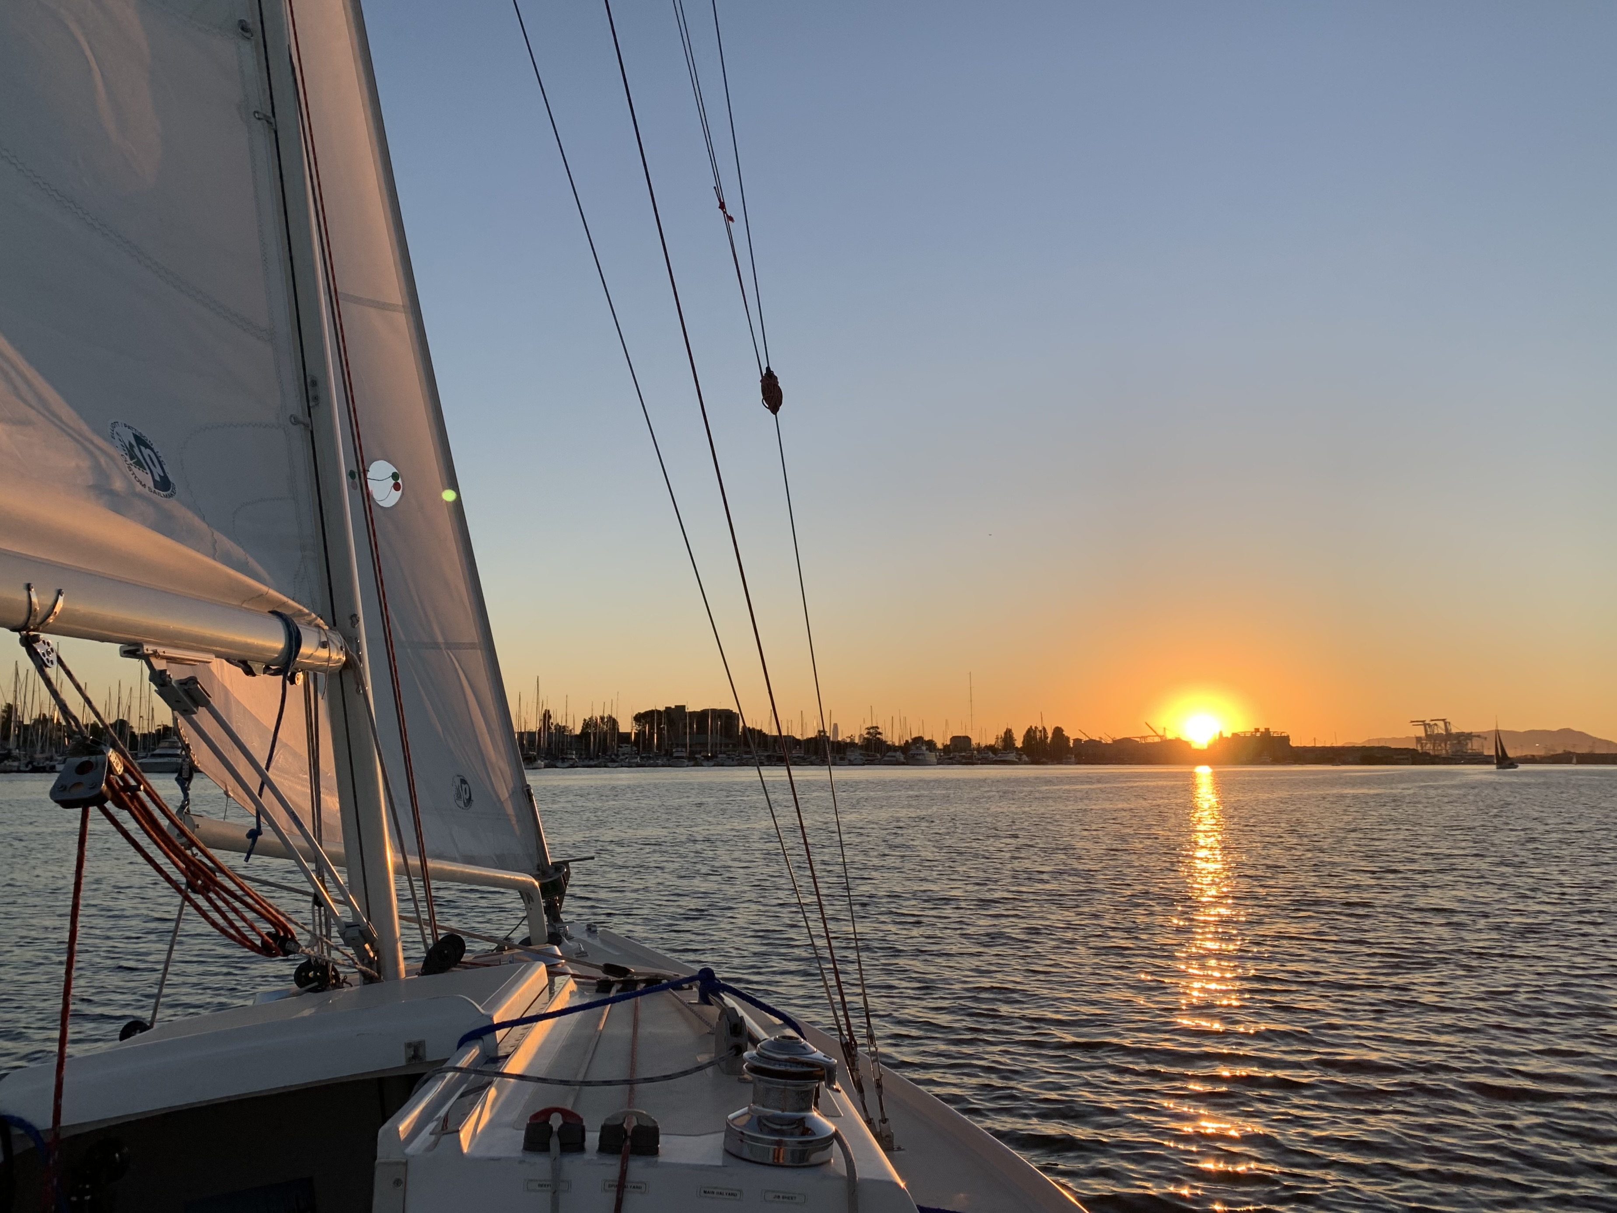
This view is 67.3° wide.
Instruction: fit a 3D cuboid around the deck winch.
[{"bbox_3d":[-0.030,0.558,1.383,0.132,0.127,0.125,5,-7,1],"label":"deck winch"}]

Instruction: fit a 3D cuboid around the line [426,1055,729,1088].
[{"bbox_3d":[-0.288,0.598,1.565,0.375,0.040,0.050,3,-8,-19],"label":"line"}]

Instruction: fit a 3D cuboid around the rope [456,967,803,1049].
[{"bbox_3d":[-0.310,0.656,1.930,0.570,0.080,0.320,4,-8,-30],"label":"rope"}]

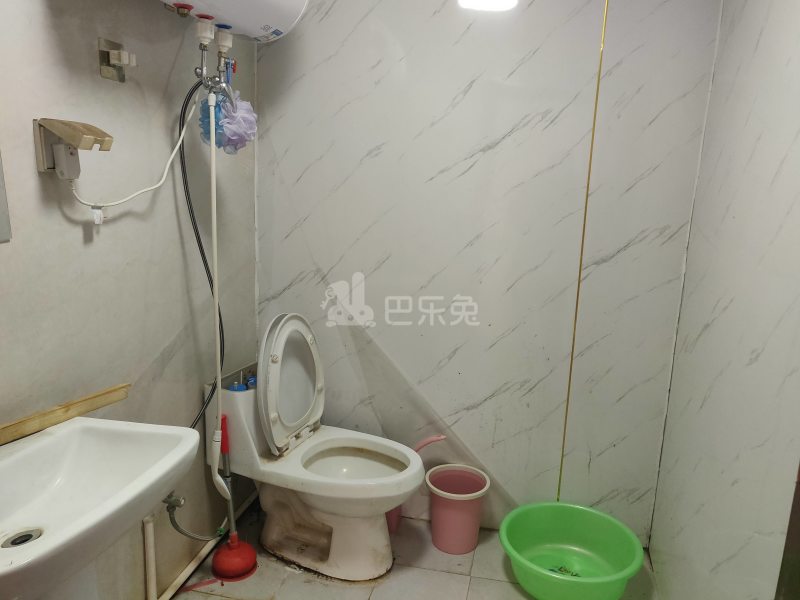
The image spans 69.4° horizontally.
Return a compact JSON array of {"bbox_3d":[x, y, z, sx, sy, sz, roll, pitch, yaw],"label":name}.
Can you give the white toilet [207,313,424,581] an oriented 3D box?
[{"bbox_3d":[-0.241,0.474,1.958,0.694,0.831,0.381,6,11,19],"label":"white toilet"}]

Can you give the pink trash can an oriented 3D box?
[{"bbox_3d":[0.206,0.766,2.108,0.227,0.248,0.227,4,11,11],"label":"pink trash can"}]

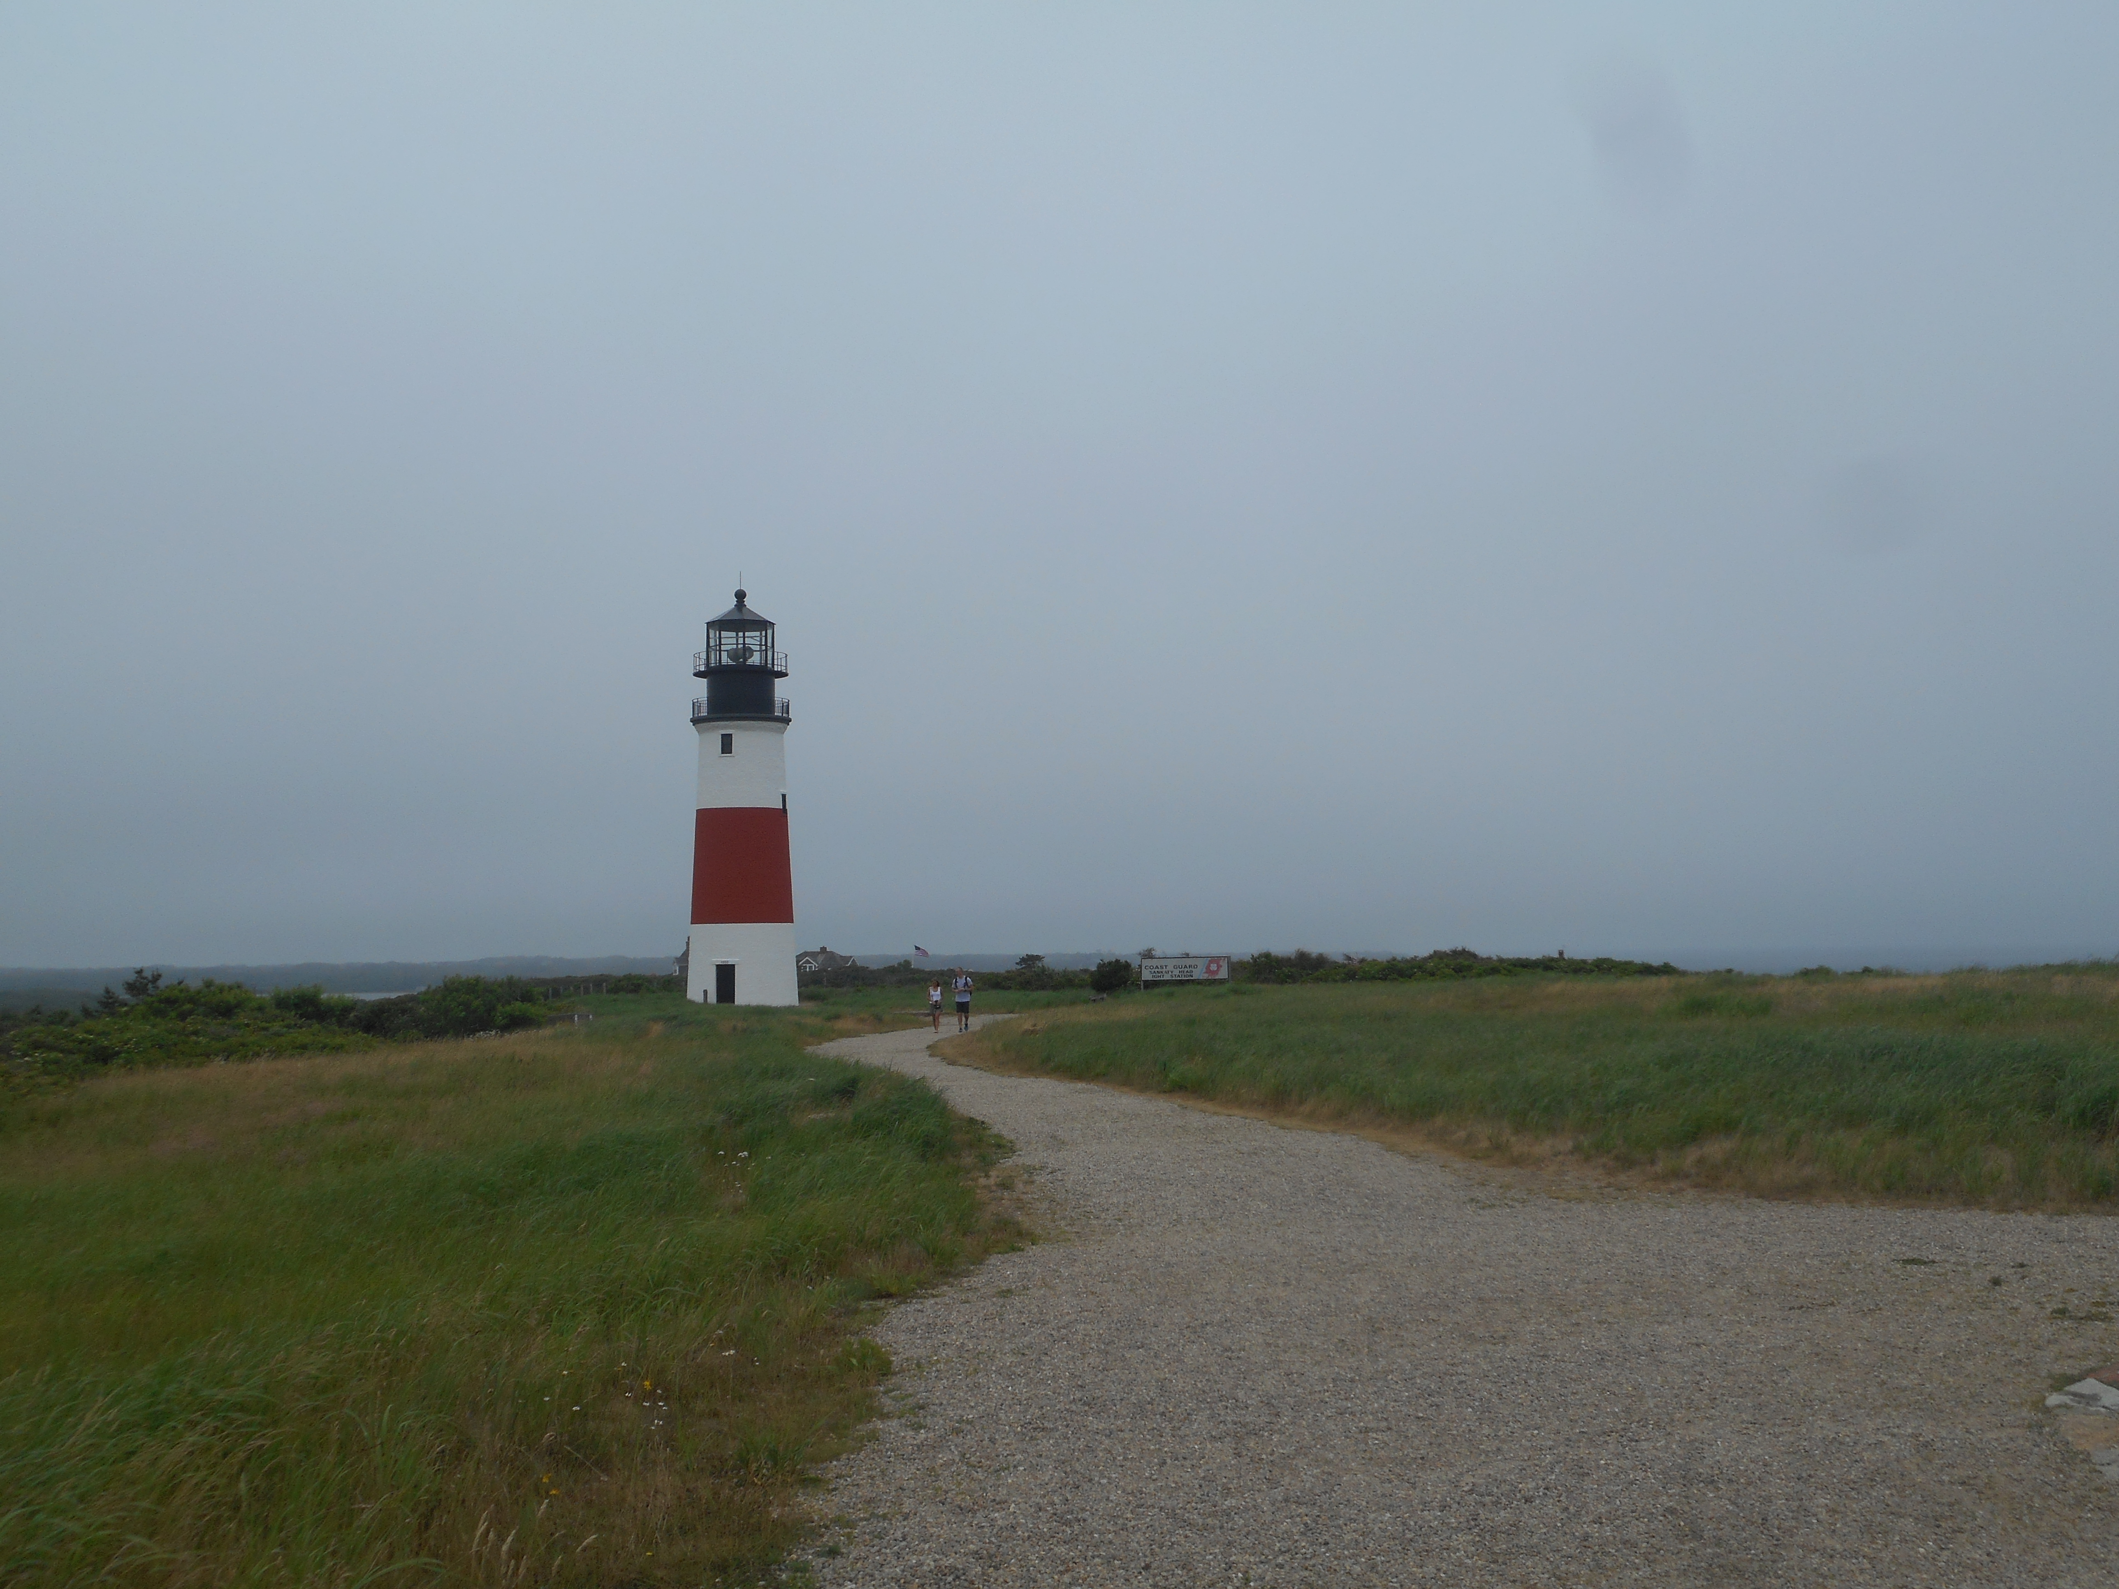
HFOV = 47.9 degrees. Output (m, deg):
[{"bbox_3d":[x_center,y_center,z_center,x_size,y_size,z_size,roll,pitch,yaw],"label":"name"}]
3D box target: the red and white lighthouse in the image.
[{"bbox_3d":[-16.304,0.047,122.861,5.717,21.300,5.717,-1,-4,0],"label":"red and white lighthouse"}]

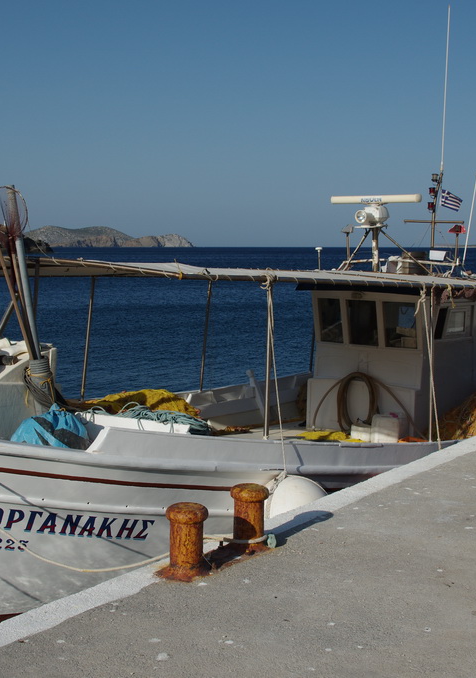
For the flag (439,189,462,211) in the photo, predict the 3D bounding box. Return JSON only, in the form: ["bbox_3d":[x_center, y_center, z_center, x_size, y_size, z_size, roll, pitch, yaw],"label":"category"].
[{"bbox_3d":[2.663,-1.734,13.099,0.280,0.260,0.080,1,5,8],"label":"flag"}]

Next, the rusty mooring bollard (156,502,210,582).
[{"bbox_3d":[-0.283,1.050,5.491,0.260,0.355,0.260,0,5,0],"label":"rusty mooring bollard"}]

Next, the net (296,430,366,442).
[{"bbox_3d":[1.009,1.063,11.336,0.750,0.140,0.450,4,6,36],"label":"net"}]

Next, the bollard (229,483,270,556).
[{"bbox_3d":[0.068,1.011,5.929,0.245,0.355,0.245,0,5,0],"label":"bollard"}]

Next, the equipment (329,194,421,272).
[{"bbox_3d":[1.563,-1.200,11.941,1.080,0.880,0.450,3,6,30],"label":"equipment"}]

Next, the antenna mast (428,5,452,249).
[{"bbox_3d":[2.536,-2.596,13.124,0.160,3.099,0.150,7,6,36],"label":"antenna mast"}]

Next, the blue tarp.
[{"bbox_3d":[-1.201,0.580,6.726,0.480,0.320,0.380,4,6,36],"label":"blue tarp"}]

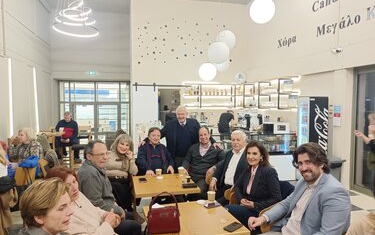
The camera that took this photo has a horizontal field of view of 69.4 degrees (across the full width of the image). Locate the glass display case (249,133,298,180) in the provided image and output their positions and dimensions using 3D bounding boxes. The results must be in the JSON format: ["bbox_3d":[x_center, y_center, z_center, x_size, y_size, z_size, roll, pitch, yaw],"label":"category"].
[{"bbox_3d":[1.969,0.886,6.500,1.130,1.100,0.720,0,2,-10],"label":"glass display case"}]

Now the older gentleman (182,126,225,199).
[{"bbox_3d":[0.202,0.834,3.568,0.600,1.360,0.850,0,3,3],"label":"older gentleman"}]

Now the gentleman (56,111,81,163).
[{"bbox_3d":[-2.786,0.461,6.300,0.560,1.200,0.660,-1,2,-16],"label":"gentleman"}]

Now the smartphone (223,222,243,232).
[{"bbox_3d":[0.353,0.838,2.078,0.075,0.009,0.158,3,4,42],"label":"smartphone"}]

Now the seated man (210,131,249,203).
[{"bbox_3d":[0.522,0.854,3.069,0.580,1.360,0.800,2,4,37],"label":"seated man"}]

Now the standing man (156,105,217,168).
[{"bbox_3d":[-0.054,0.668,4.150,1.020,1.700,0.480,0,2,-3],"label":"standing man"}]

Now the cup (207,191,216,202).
[{"bbox_3d":[0.242,0.774,2.677,0.082,0.093,0.082,0,2,0],"label":"cup"}]

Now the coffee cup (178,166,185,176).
[{"bbox_3d":[-0.082,0.733,3.710,0.080,0.093,0.080,0,2,0],"label":"coffee cup"}]

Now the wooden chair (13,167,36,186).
[{"bbox_3d":[-2.217,1.092,3.912,0.440,0.820,0.500,0,3,-7],"label":"wooden chair"}]

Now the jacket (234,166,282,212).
[{"bbox_3d":[0.652,0.679,2.489,0.450,0.540,0.320,2,4,37],"label":"jacket"}]

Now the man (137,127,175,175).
[{"bbox_3d":[-0.408,0.836,3.649,0.560,1.340,0.780,-1,3,-7],"label":"man"}]

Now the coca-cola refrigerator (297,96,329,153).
[{"bbox_3d":[2.870,0.480,6.200,0.550,1.930,0.530,-1,2,-15],"label":"coca-cola refrigerator"}]

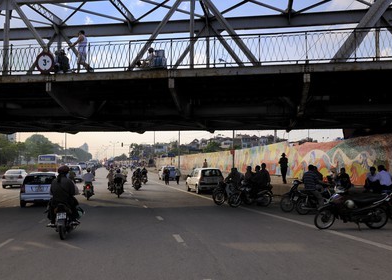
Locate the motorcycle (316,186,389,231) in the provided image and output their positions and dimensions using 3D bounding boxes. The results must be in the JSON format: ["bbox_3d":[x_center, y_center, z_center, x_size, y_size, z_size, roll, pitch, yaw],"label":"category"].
[{"bbox_3d":[4.043,1.760,10.850,1.900,1.080,0.680,0,-4,-1],"label":"motorcycle"}]

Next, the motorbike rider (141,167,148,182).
[{"bbox_3d":[-4.739,3.224,38.800,0.600,1.280,0.750,1,-4,-12],"label":"motorbike rider"}]

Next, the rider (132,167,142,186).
[{"bbox_3d":[-4.151,2.647,29.800,0.600,1.270,0.750,1,-4,-12],"label":"rider"}]

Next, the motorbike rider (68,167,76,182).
[{"bbox_3d":[-8.086,2.455,27.500,0.600,1.270,0.750,1,-4,-12],"label":"motorbike rider"}]

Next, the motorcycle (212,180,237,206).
[{"bbox_3d":[1.583,2.217,17.500,1.850,1.060,0.680,1,-4,-21],"label":"motorcycle"}]

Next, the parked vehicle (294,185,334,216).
[{"bbox_3d":[4.112,1.975,14.229,1.880,1.050,0.680,2,-4,-27],"label":"parked vehicle"}]

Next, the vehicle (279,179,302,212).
[{"bbox_3d":[3.690,2.005,14.943,1.880,1.080,0.680,2,-4,-34],"label":"vehicle"}]

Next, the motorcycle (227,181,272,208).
[{"bbox_3d":[2.134,2.112,16.480,1.920,1.060,0.720,1,-4,-21],"label":"motorcycle"}]

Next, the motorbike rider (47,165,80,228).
[{"bbox_3d":[-3.040,1.308,9.768,0.760,1.420,0.800,1,-4,-13],"label":"motorbike rider"}]

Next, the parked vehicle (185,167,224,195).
[{"bbox_3d":[0.611,2.488,25.859,1.660,1.490,3.750,1,-4,-13],"label":"parked vehicle"}]

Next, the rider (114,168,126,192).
[{"bbox_3d":[-4.063,2.190,22.600,0.600,1.250,0.750,1,-4,-12],"label":"rider"}]

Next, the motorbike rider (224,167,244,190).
[{"bbox_3d":[1.604,1.845,17.418,0.820,1.370,0.620,1,-4,-12],"label":"motorbike rider"}]

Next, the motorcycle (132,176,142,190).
[{"bbox_3d":[-4.022,2.883,28.693,0.700,1.060,1.880,1,-4,-13],"label":"motorcycle"}]

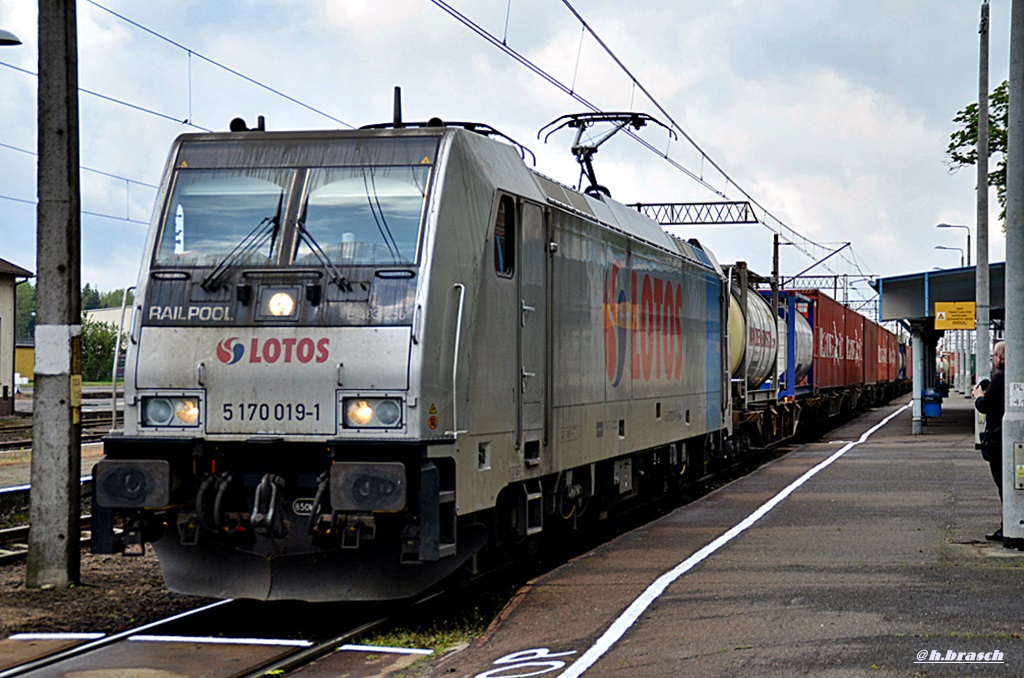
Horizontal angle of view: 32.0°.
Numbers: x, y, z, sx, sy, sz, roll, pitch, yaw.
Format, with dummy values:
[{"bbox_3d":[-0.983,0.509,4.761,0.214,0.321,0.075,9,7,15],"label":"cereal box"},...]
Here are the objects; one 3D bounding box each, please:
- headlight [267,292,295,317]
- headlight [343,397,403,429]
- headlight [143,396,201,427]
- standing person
[{"bbox_3d":[-1.683,-0.250,13.025,0.190,0.180,0.110,0,-1,14],"label":"headlight"},{"bbox_3d":[-0.985,0.522,12.649,0.440,0.225,0.120,0,-1,14],"label":"headlight"},{"bbox_3d":[-2.482,0.531,13.017,0.440,0.225,0.120,0,-1,14],"label":"headlight"},{"bbox_3d":[4.344,0.910,15.950,0.440,1.770,0.500,0,-1,12],"label":"standing person"}]

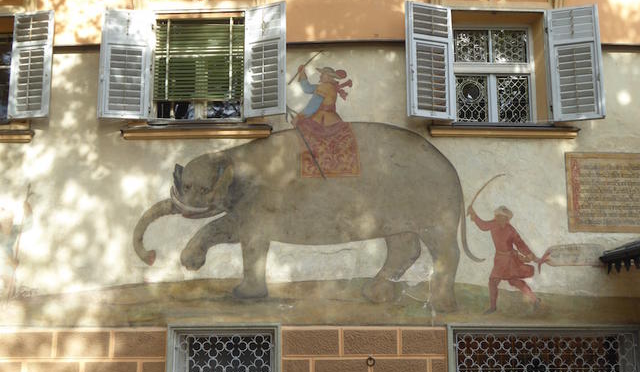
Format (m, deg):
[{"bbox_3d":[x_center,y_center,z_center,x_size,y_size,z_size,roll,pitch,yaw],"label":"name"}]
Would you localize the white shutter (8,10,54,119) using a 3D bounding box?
[{"bbox_3d":[-3.402,-1.428,10.031,0.550,1.286,0.056,-3,-11,16],"label":"white shutter"}]

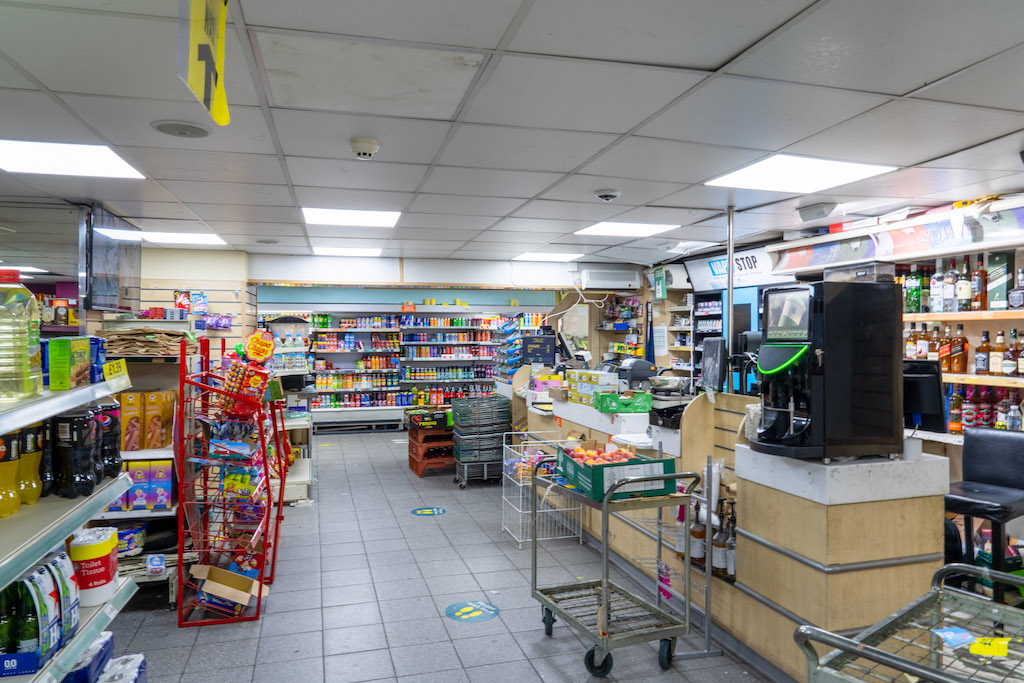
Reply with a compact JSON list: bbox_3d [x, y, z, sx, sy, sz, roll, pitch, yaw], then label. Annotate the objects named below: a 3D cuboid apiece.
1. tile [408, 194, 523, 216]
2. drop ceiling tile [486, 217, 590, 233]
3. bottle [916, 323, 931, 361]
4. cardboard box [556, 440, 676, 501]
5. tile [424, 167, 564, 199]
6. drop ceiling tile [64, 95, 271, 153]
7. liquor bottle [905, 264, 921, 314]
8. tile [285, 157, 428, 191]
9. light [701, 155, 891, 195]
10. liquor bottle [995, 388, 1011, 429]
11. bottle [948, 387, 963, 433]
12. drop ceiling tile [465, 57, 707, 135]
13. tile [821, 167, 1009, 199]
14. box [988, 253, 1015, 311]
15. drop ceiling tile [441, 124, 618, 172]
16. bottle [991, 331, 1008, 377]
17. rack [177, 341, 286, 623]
[{"bbox_3d":[-0.254,-0.757,3.780,0.597,0.022,0.597,0,1,-14],"label":"tile"},{"bbox_3d":[0.203,-0.768,4.500,0.595,0.025,0.595,0,1,-14],"label":"drop ceiling tile"},{"bbox_3d":[2.591,0.041,4.300,0.080,0.300,0.080,0,1,-35],"label":"bottle"},{"bbox_3d":[0.493,0.617,3.290,0.400,0.155,0.550,0,1,-13],"label":"cardboard box"},{"bbox_3d":[-0.105,-0.751,3.200,0.597,0.022,0.597,0,1,-14],"label":"tile"},{"bbox_3d":[-1.117,-0.735,2.315,0.595,0.025,0.595,0,1,-14],"label":"drop ceiling tile"},{"bbox_3d":[2.363,-0.307,4.020,0.075,0.292,0.085,0,0,-37],"label":"liquor bottle"},{"bbox_3d":[-0.694,-0.749,3.045,0.595,0.025,0.595,0,1,-14],"label":"tile"},{"bbox_3d":[1.212,-0.722,2.945,0.590,0.030,0.590,0,0,-14],"label":"light"},{"bbox_3d":[2.553,0.375,3.550,0.077,0.290,0.077,0,0,-37],"label":"liquor bottle"},{"bbox_3d":[2.484,0.375,3.820,0.077,0.295,0.077,0,0,-37],"label":"bottle"},{"bbox_3d":[0.186,-0.731,2.030,0.595,0.025,0.595,0,1,-14],"label":"drop ceiling tile"},{"bbox_3d":[1.769,-0.711,3.055,0.595,0.025,0.595,0,1,-14],"label":"tile"},{"bbox_3d":[2.584,-0.316,3.600,0.087,0.302,0.087,0,1,-28],"label":"box"},{"bbox_3d":[0.036,-0.733,2.595,0.600,0.020,0.600,0,1,-14],"label":"drop ceiling tile"},{"bbox_3d":[2.597,0.063,3.630,0.080,0.236,0.080,0,1,-22],"label":"bottle"},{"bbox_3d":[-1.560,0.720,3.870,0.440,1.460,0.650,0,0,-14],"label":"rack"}]

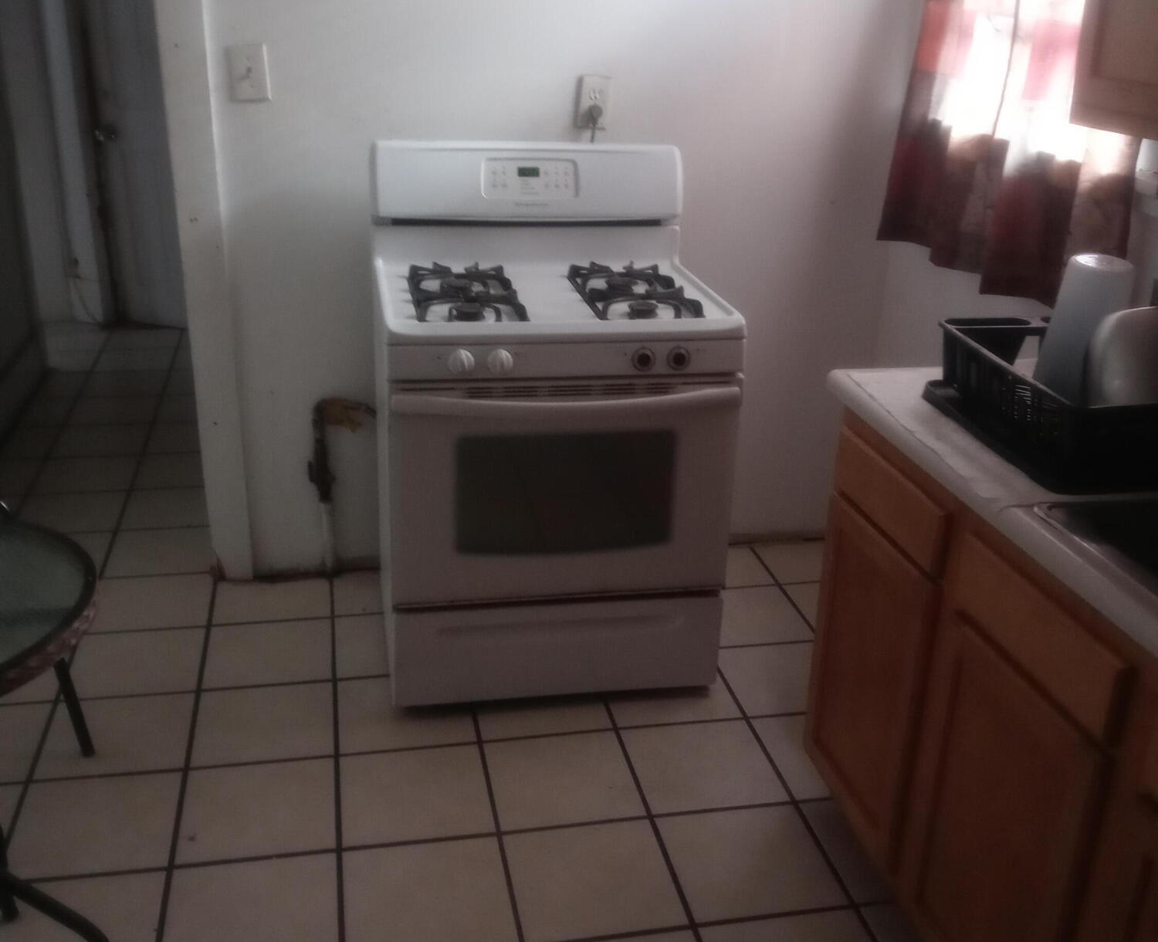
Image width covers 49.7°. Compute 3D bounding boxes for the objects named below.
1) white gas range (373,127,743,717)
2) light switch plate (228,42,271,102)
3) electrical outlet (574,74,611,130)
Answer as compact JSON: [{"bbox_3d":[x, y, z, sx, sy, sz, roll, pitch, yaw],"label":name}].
[{"bbox_3d":[-0.081,-0.115,2.970,0.760,1.184,0.710,-2,23,-9],"label":"white gas range"},{"bbox_3d":[-0.787,-0.947,2.973,0.083,0.124,0.016,-7,24,-11],"label":"light switch plate"},{"bbox_3d":[0.036,-0.937,3.177,0.080,0.124,0.018,0,22,-14],"label":"electrical outlet"}]

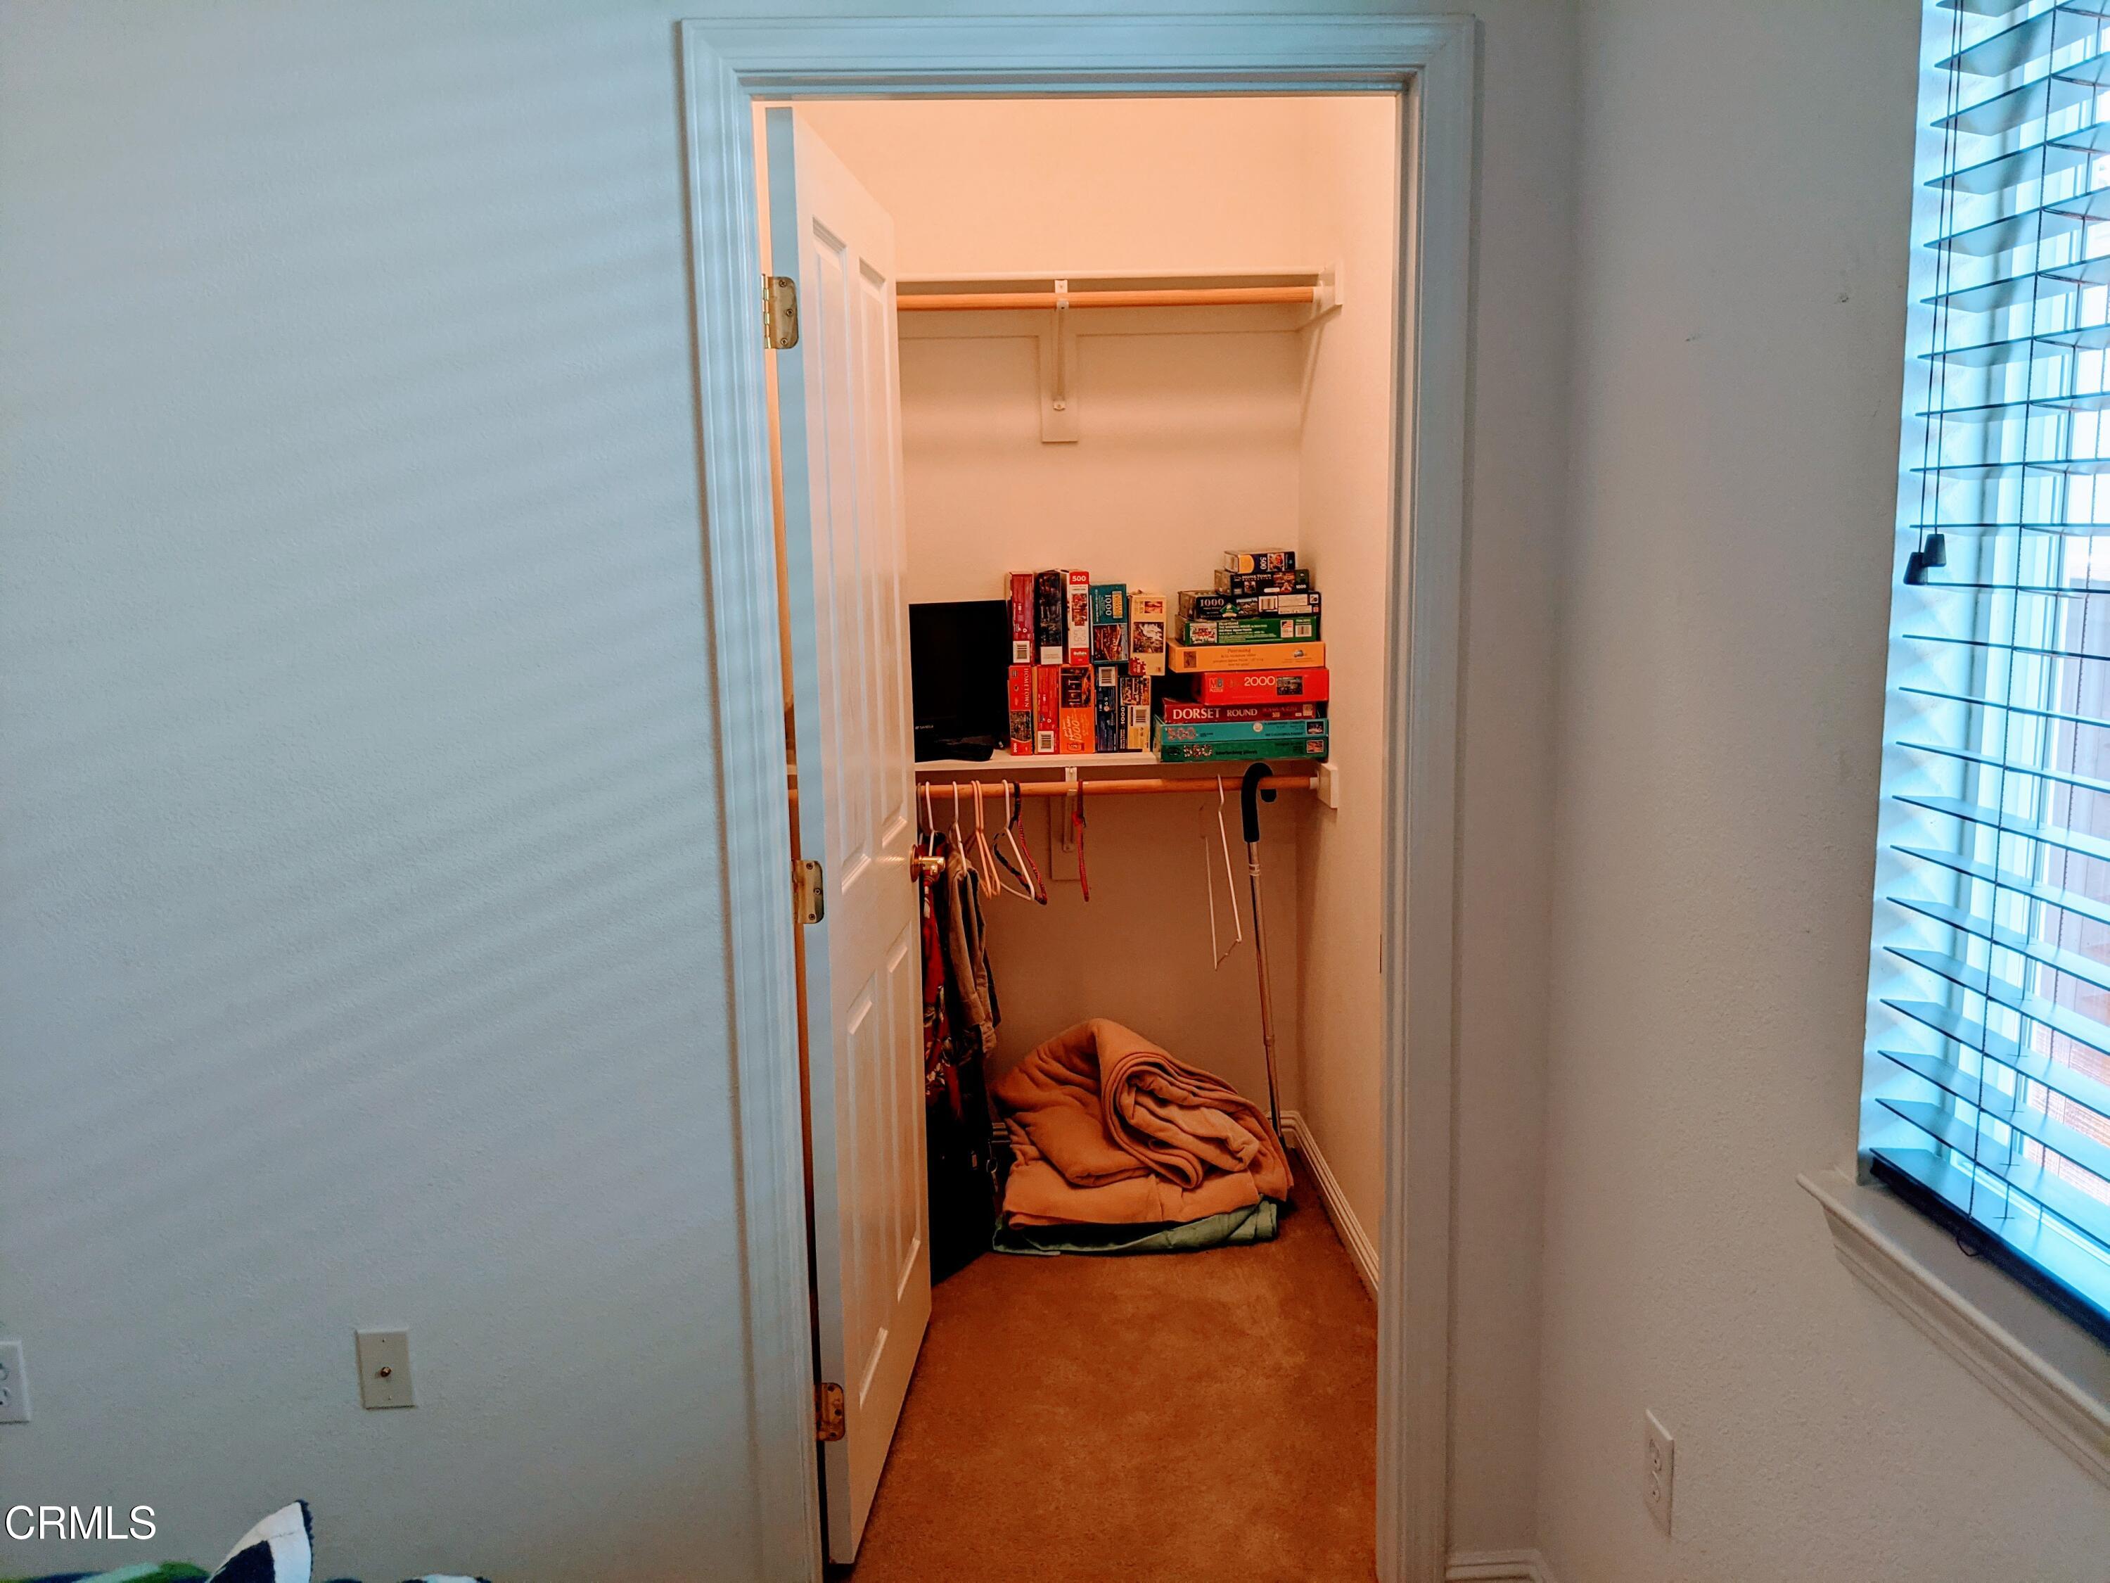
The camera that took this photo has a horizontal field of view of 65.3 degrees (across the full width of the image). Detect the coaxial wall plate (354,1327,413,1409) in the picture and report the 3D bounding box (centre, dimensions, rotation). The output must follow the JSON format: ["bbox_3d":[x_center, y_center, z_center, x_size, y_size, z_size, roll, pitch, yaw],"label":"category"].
[{"bbox_3d":[-0.898,0.775,2.210,0.070,0.115,0.013,-1,9,-2],"label":"coaxial wall plate"}]

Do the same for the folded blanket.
[{"bbox_3d":[0.185,0.696,3.674,0.635,0.385,0.410,-1,9,-2],"label":"folded blanket"}]

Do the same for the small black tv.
[{"bbox_3d":[-0.303,-0.242,3.603,0.430,0.337,0.165,-6,10,-27],"label":"small black tv"}]

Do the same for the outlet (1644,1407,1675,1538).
[{"bbox_3d":[0.681,0.769,1.859,0.008,0.115,0.070,-1,9,-2],"label":"outlet"}]

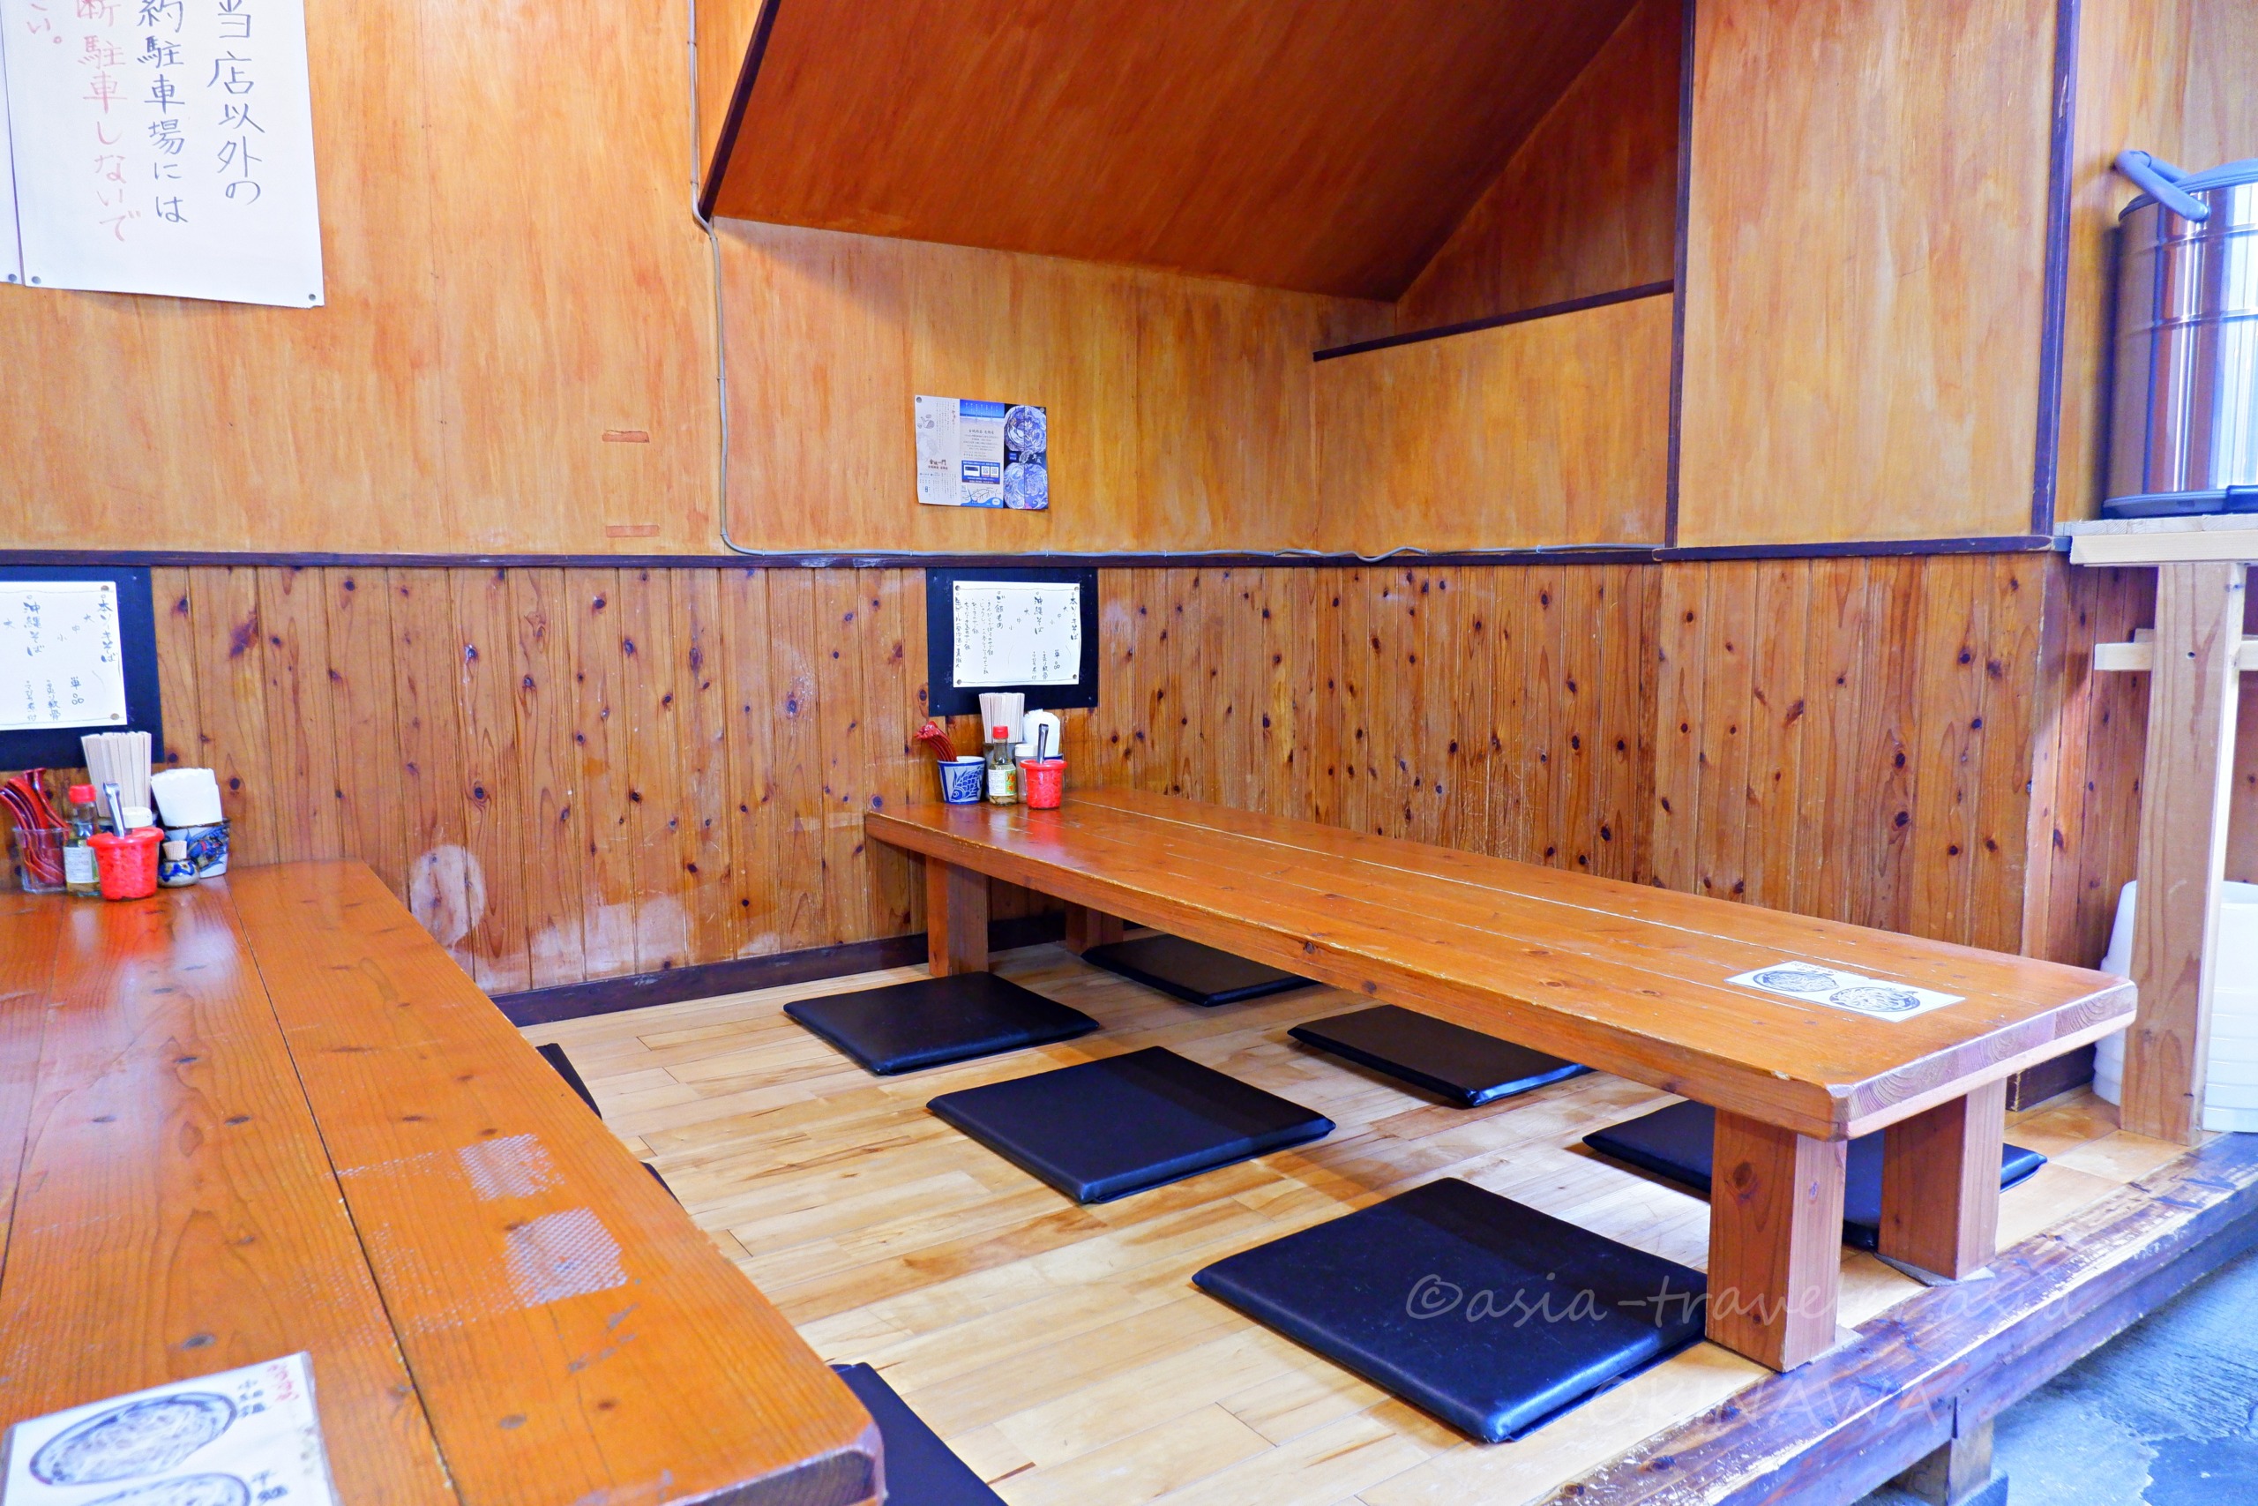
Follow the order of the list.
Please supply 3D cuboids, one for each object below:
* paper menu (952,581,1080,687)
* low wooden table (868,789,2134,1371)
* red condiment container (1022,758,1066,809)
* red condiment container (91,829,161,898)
[{"bbox_3d":[-0.233,-0.248,3.036,0.303,0.216,0.006,-5,8,-34],"label":"paper menu"},{"bbox_3d":[0.286,0.343,2.241,0.589,0.322,1.998,-5,8,-34],"label":"low wooden table"},{"bbox_3d":[-0.172,0.065,2.913,0.092,0.087,0.092,-1,6,0],"label":"red condiment container"},{"bbox_3d":[-1.441,0.161,2.078,0.091,0.087,0.091,-5,8,-34],"label":"red condiment container"}]

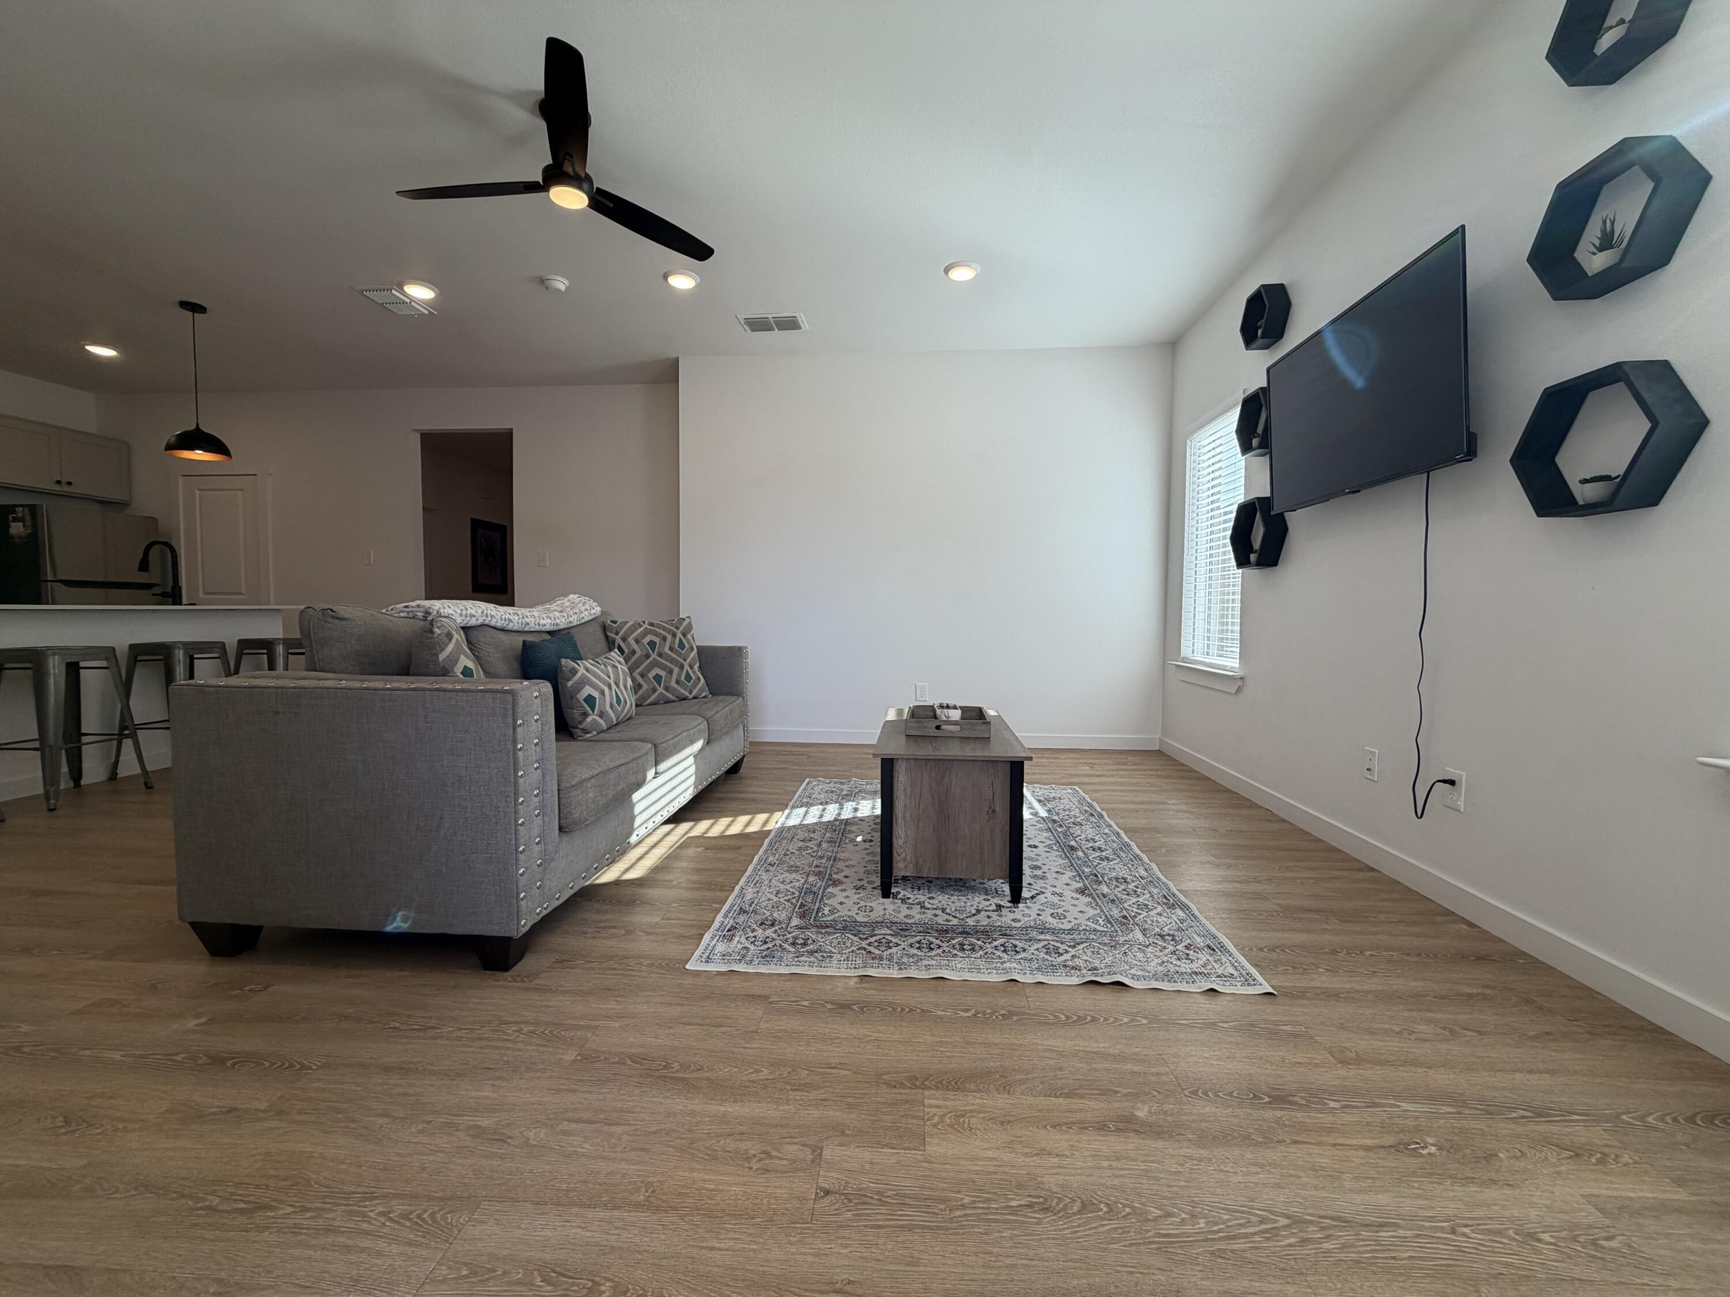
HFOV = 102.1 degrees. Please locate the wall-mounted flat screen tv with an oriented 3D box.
[{"bbox_3d":[1.774,-0.885,2.517,0.080,0.648,1.115,-3,2,5],"label":"wall-mounted flat screen tv"}]

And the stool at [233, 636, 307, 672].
[{"bbox_3d":[-3.971,0.313,4.751,0.422,0.754,0.422,0,3,4],"label":"stool"}]

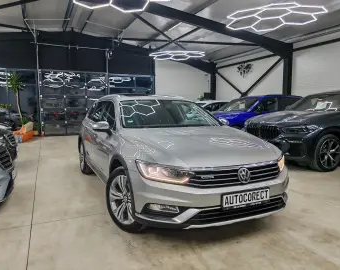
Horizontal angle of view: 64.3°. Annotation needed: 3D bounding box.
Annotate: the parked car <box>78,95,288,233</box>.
[{"bbox_3d":[-0.332,0.093,4.465,1.900,1.510,4.780,-2,6,-25],"label":"parked car"}]

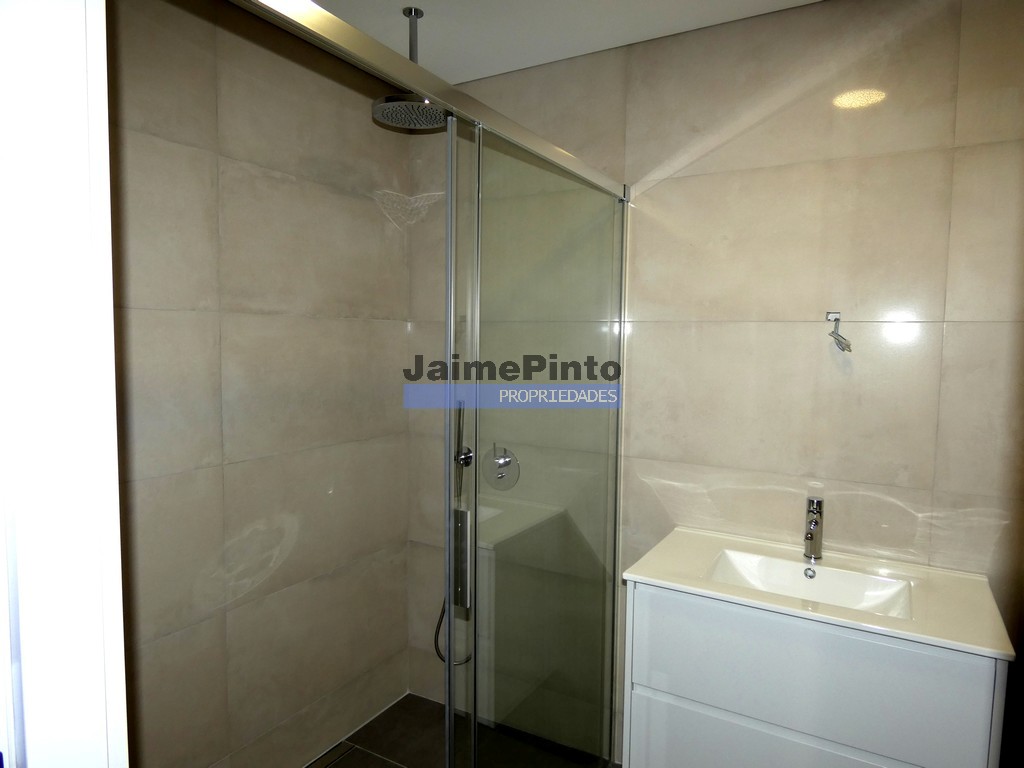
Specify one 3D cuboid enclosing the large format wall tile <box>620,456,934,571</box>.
[{"bbox_3d":[0.740,0.488,1.901,0.895,0.450,0.010,3,4,30],"label":"large format wall tile"}]

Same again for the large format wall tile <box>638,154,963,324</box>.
[{"bbox_3d":[0.753,-0.410,1.841,0.895,0.450,0.010,3,4,30],"label":"large format wall tile"}]

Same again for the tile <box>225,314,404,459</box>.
[{"bbox_3d":[-0.639,-0.006,2.190,0.010,0.450,0.850,3,5,30],"label":"tile"}]

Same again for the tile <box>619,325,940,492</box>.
[{"bbox_3d":[0.746,0.039,1.871,0.895,0.450,0.010,3,4,30],"label":"tile"}]

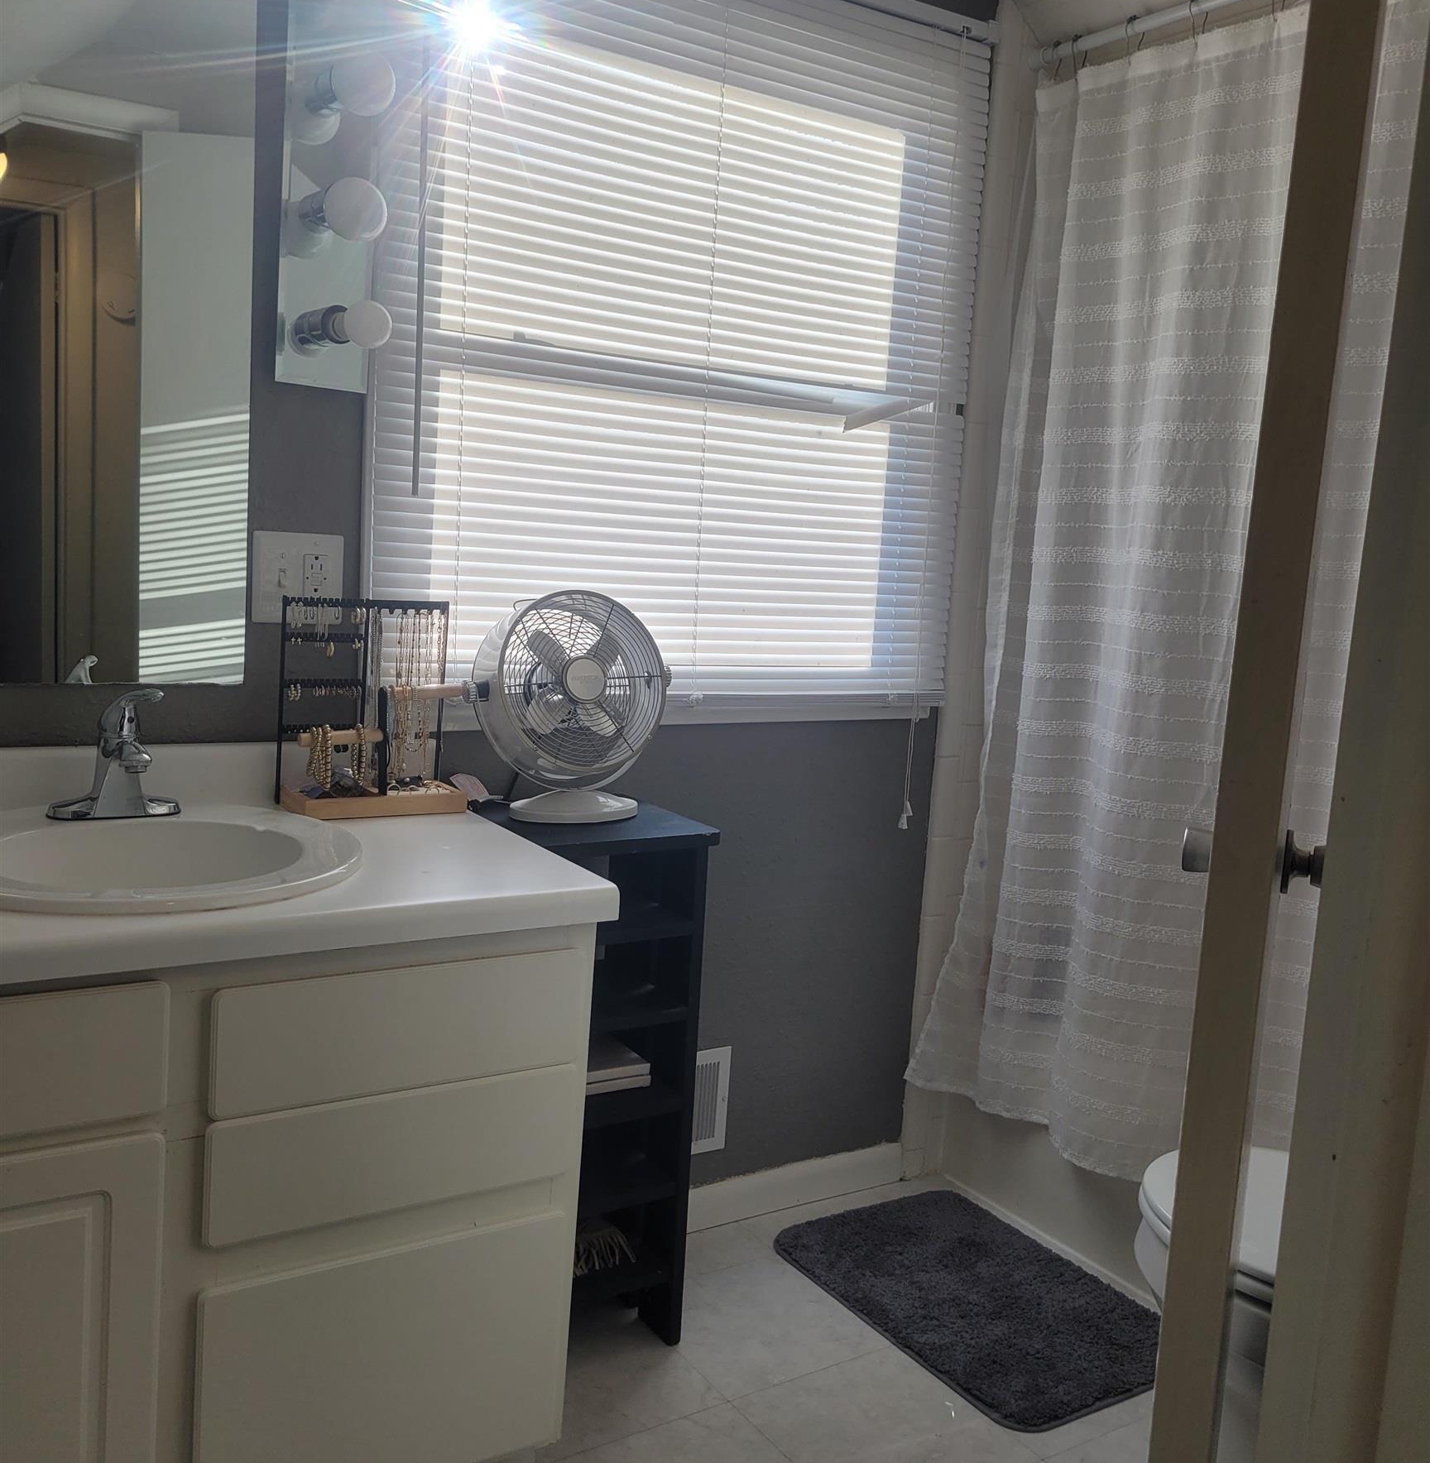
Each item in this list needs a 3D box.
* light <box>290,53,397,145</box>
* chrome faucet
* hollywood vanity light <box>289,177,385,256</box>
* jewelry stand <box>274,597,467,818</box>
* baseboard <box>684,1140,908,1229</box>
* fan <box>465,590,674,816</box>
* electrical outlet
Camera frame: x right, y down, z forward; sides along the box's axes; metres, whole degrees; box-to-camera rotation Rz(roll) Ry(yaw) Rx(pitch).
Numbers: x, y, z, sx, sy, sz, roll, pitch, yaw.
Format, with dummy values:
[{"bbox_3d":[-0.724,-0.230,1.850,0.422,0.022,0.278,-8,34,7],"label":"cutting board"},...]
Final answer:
[{"bbox_3d":[-0.459,-0.824,1.842,0.080,0.080,0.150,-2,9,-33],"label":"light"},{"bbox_3d":[-0.720,0.025,1.745,0.158,0.172,0.160,-2,9,-33],"label":"chrome faucet"},{"bbox_3d":[-0.476,-0.669,1.857,0.080,0.080,0.150,-2,9,-33],"label":"hollywood vanity light"},{"bbox_3d":[-0.466,-0.035,1.967,0.235,0.285,0.125,-2,9,-33],"label":"jewelry stand"},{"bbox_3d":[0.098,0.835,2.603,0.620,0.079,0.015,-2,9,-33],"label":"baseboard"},{"bbox_3d":[-0.203,-0.044,2.095,0.315,0.326,0.190,-2,9,-36],"label":"fan"},{"bbox_3d":[-0.580,-0.212,1.989,0.125,0.124,0.012,-2,9,-33],"label":"electrical outlet"}]

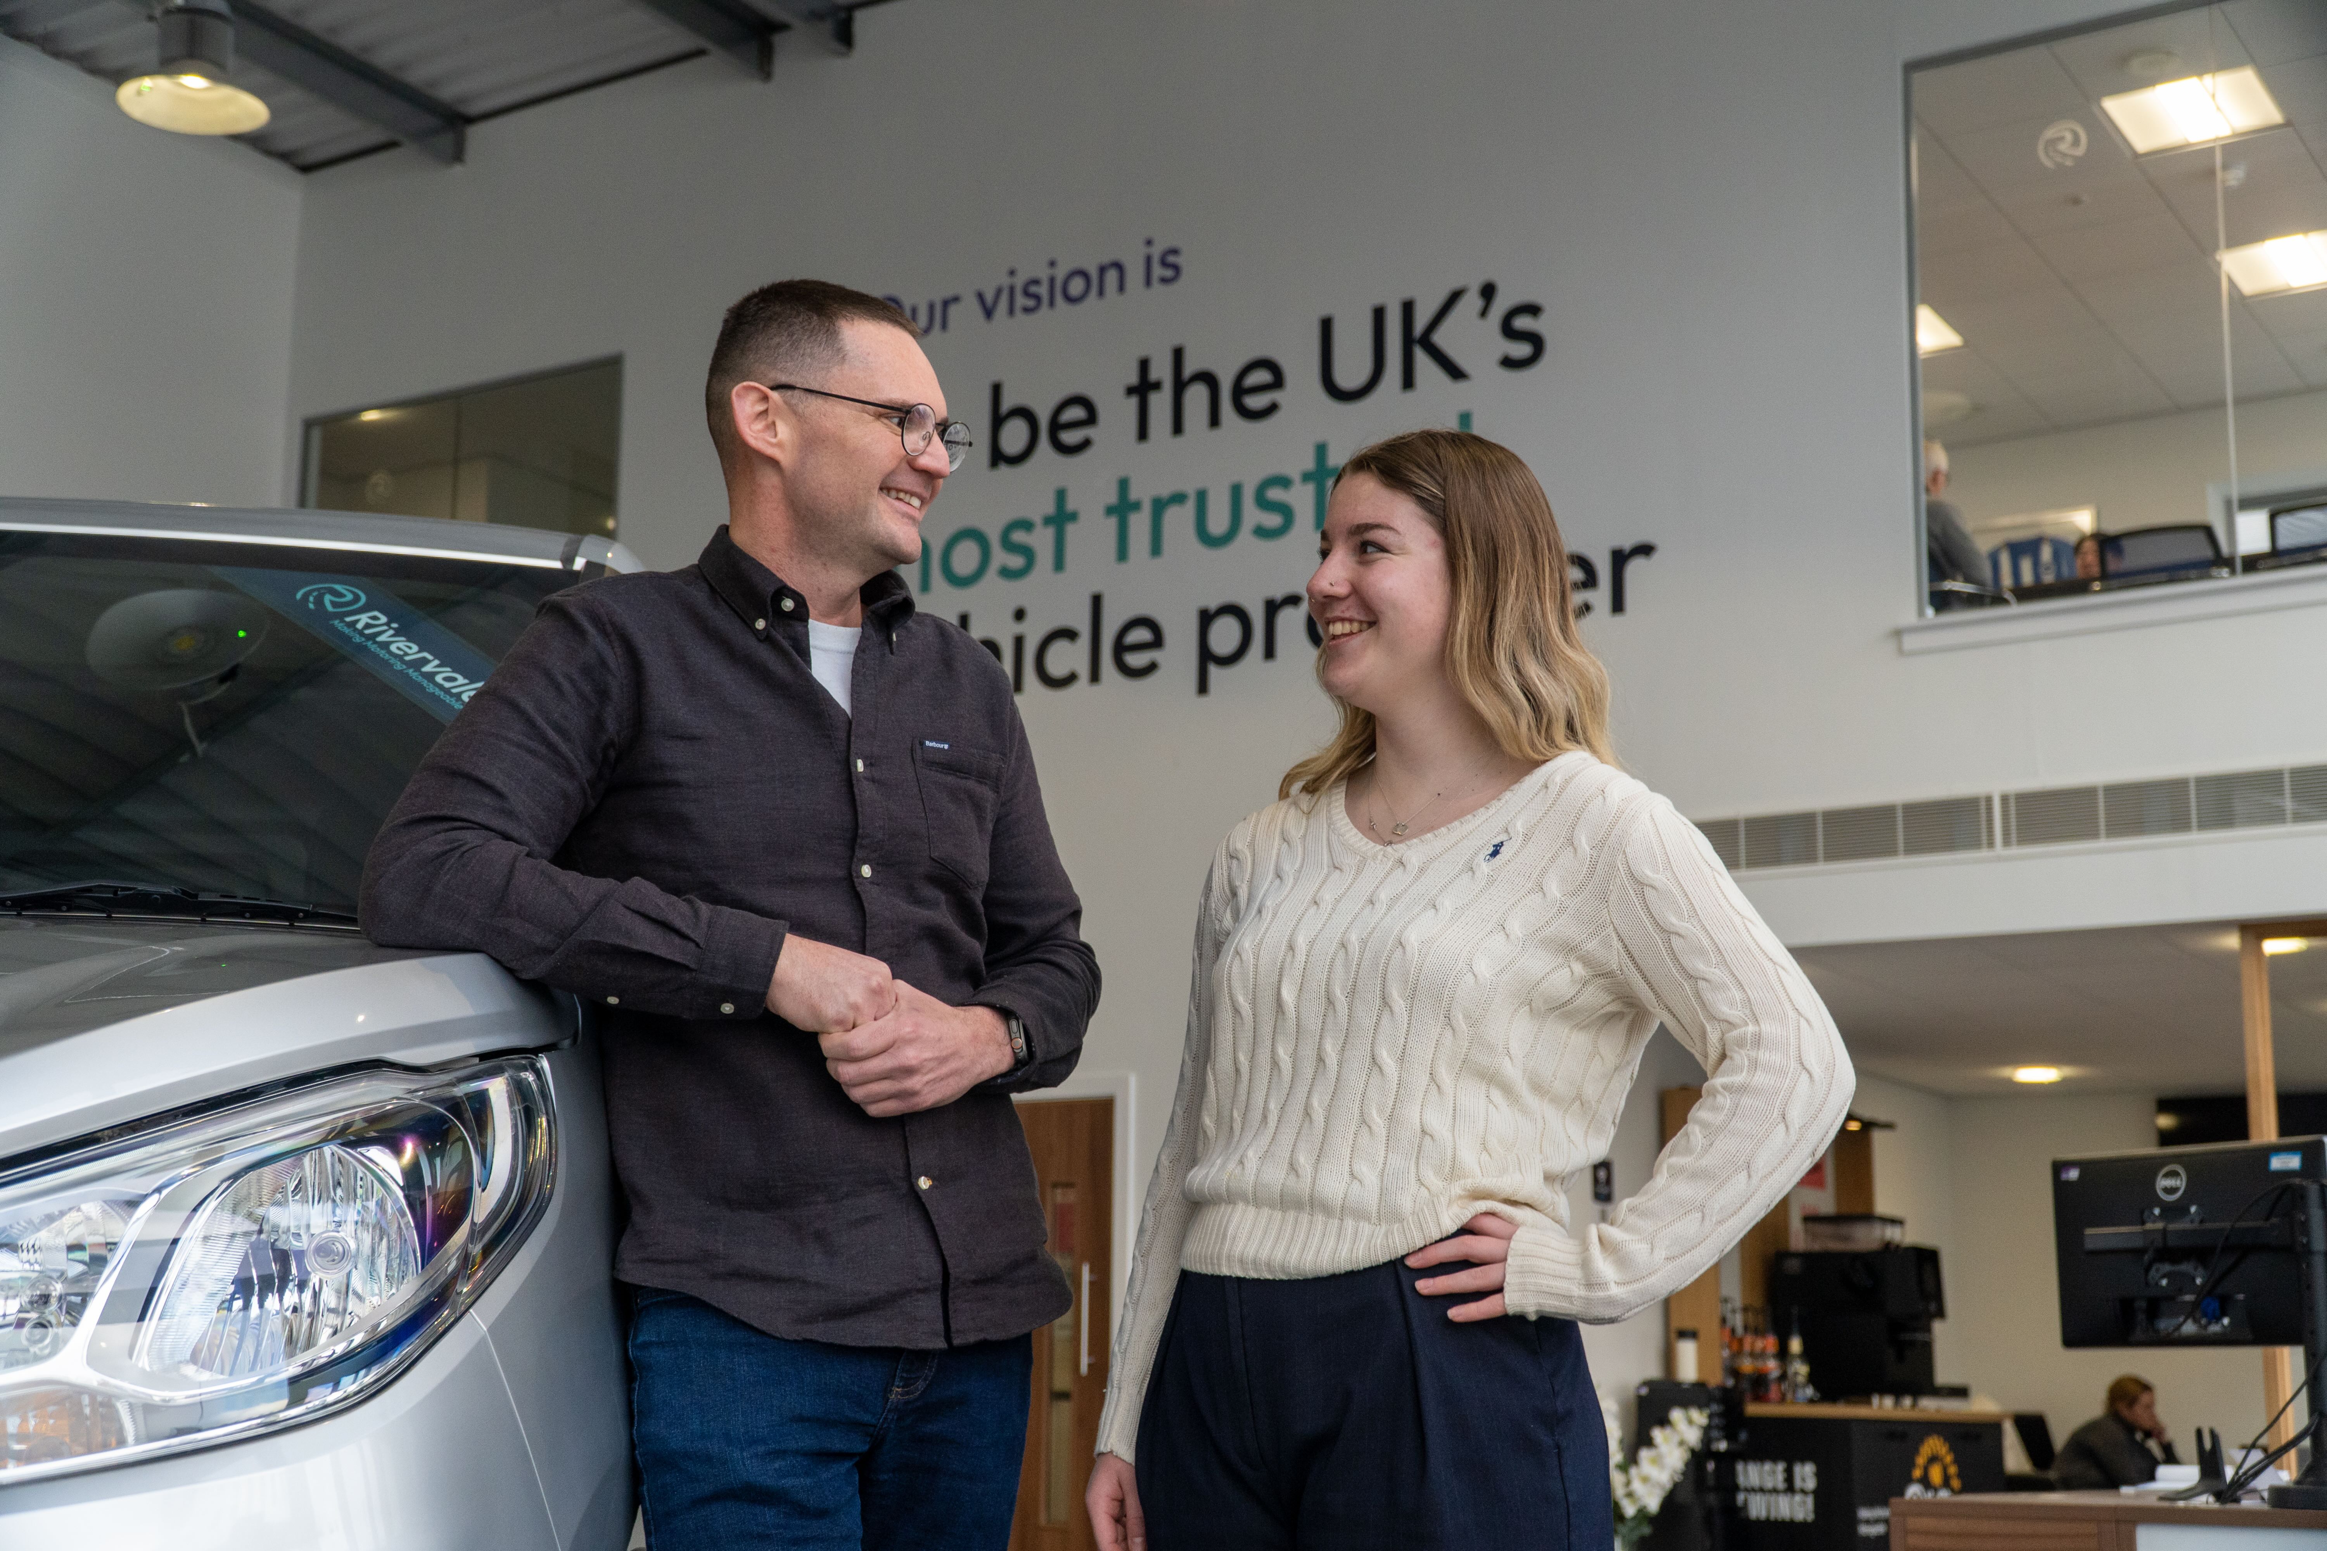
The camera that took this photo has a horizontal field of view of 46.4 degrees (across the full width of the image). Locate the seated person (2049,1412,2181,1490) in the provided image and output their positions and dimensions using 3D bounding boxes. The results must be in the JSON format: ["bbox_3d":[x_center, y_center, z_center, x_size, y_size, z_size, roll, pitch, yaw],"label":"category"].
[{"bbox_3d":[3.900,2.970,10.850,0.760,1.150,0.520,-6,-14,30],"label":"seated person"}]

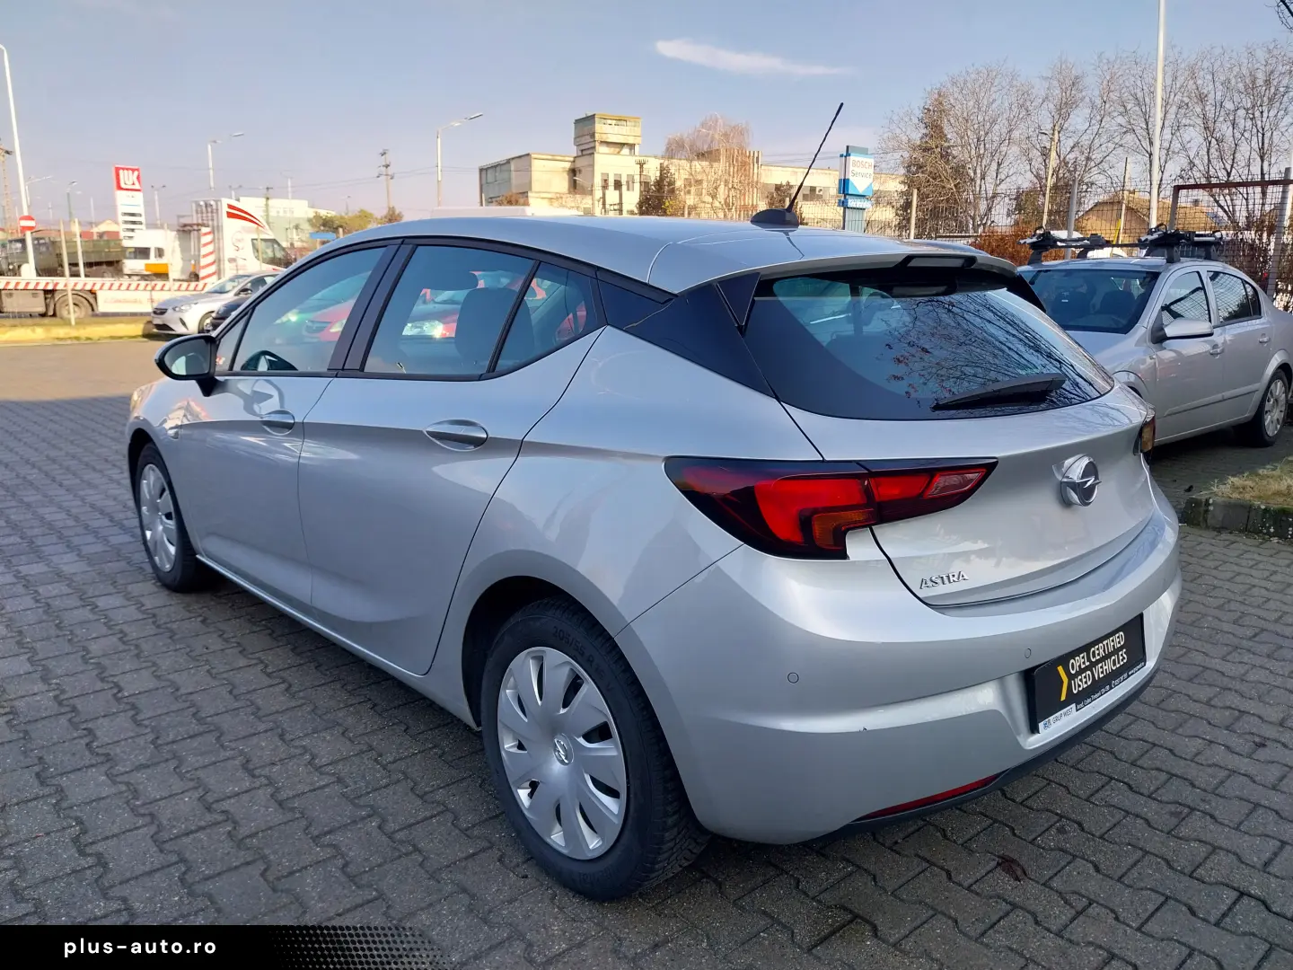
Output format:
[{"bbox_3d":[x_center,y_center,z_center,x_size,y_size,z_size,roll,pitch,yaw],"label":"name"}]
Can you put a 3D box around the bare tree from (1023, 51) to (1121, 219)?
[{"bbox_3d":[14.293,-10.167,33.862,3.427,8.951,3.427,5,13,21],"label":"bare tree"}]

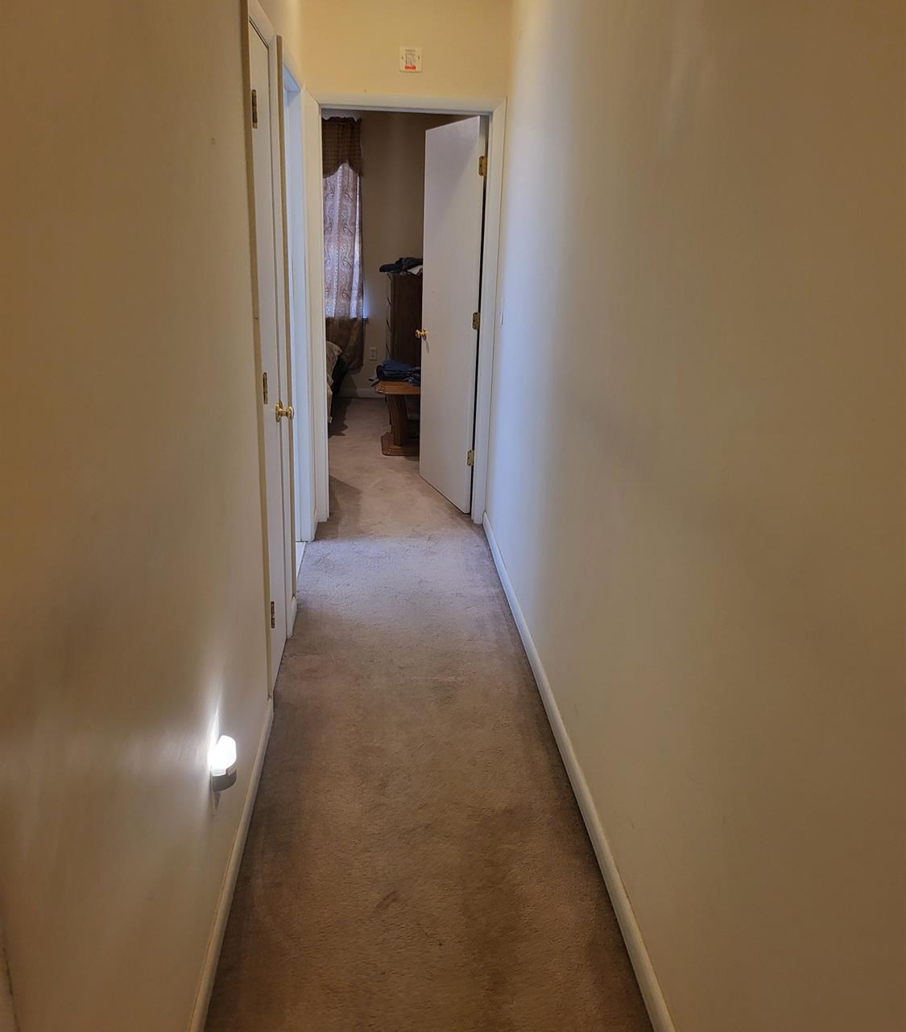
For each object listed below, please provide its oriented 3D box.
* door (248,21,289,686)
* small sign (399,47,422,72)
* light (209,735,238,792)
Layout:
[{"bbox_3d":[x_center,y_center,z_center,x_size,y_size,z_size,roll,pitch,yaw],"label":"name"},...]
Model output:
[{"bbox_3d":[-0.601,-0.408,2.672,0.040,2.010,0.460,0,19,-5],"label":"door"},{"bbox_3d":[-0.190,-2.064,3.788,0.100,0.100,0.010,0,19,-5],"label":"small sign"},{"bbox_3d":[-0.480,0.520,1.766,0.049,0.095,0.062,0,19,-5],"label":"light"}]

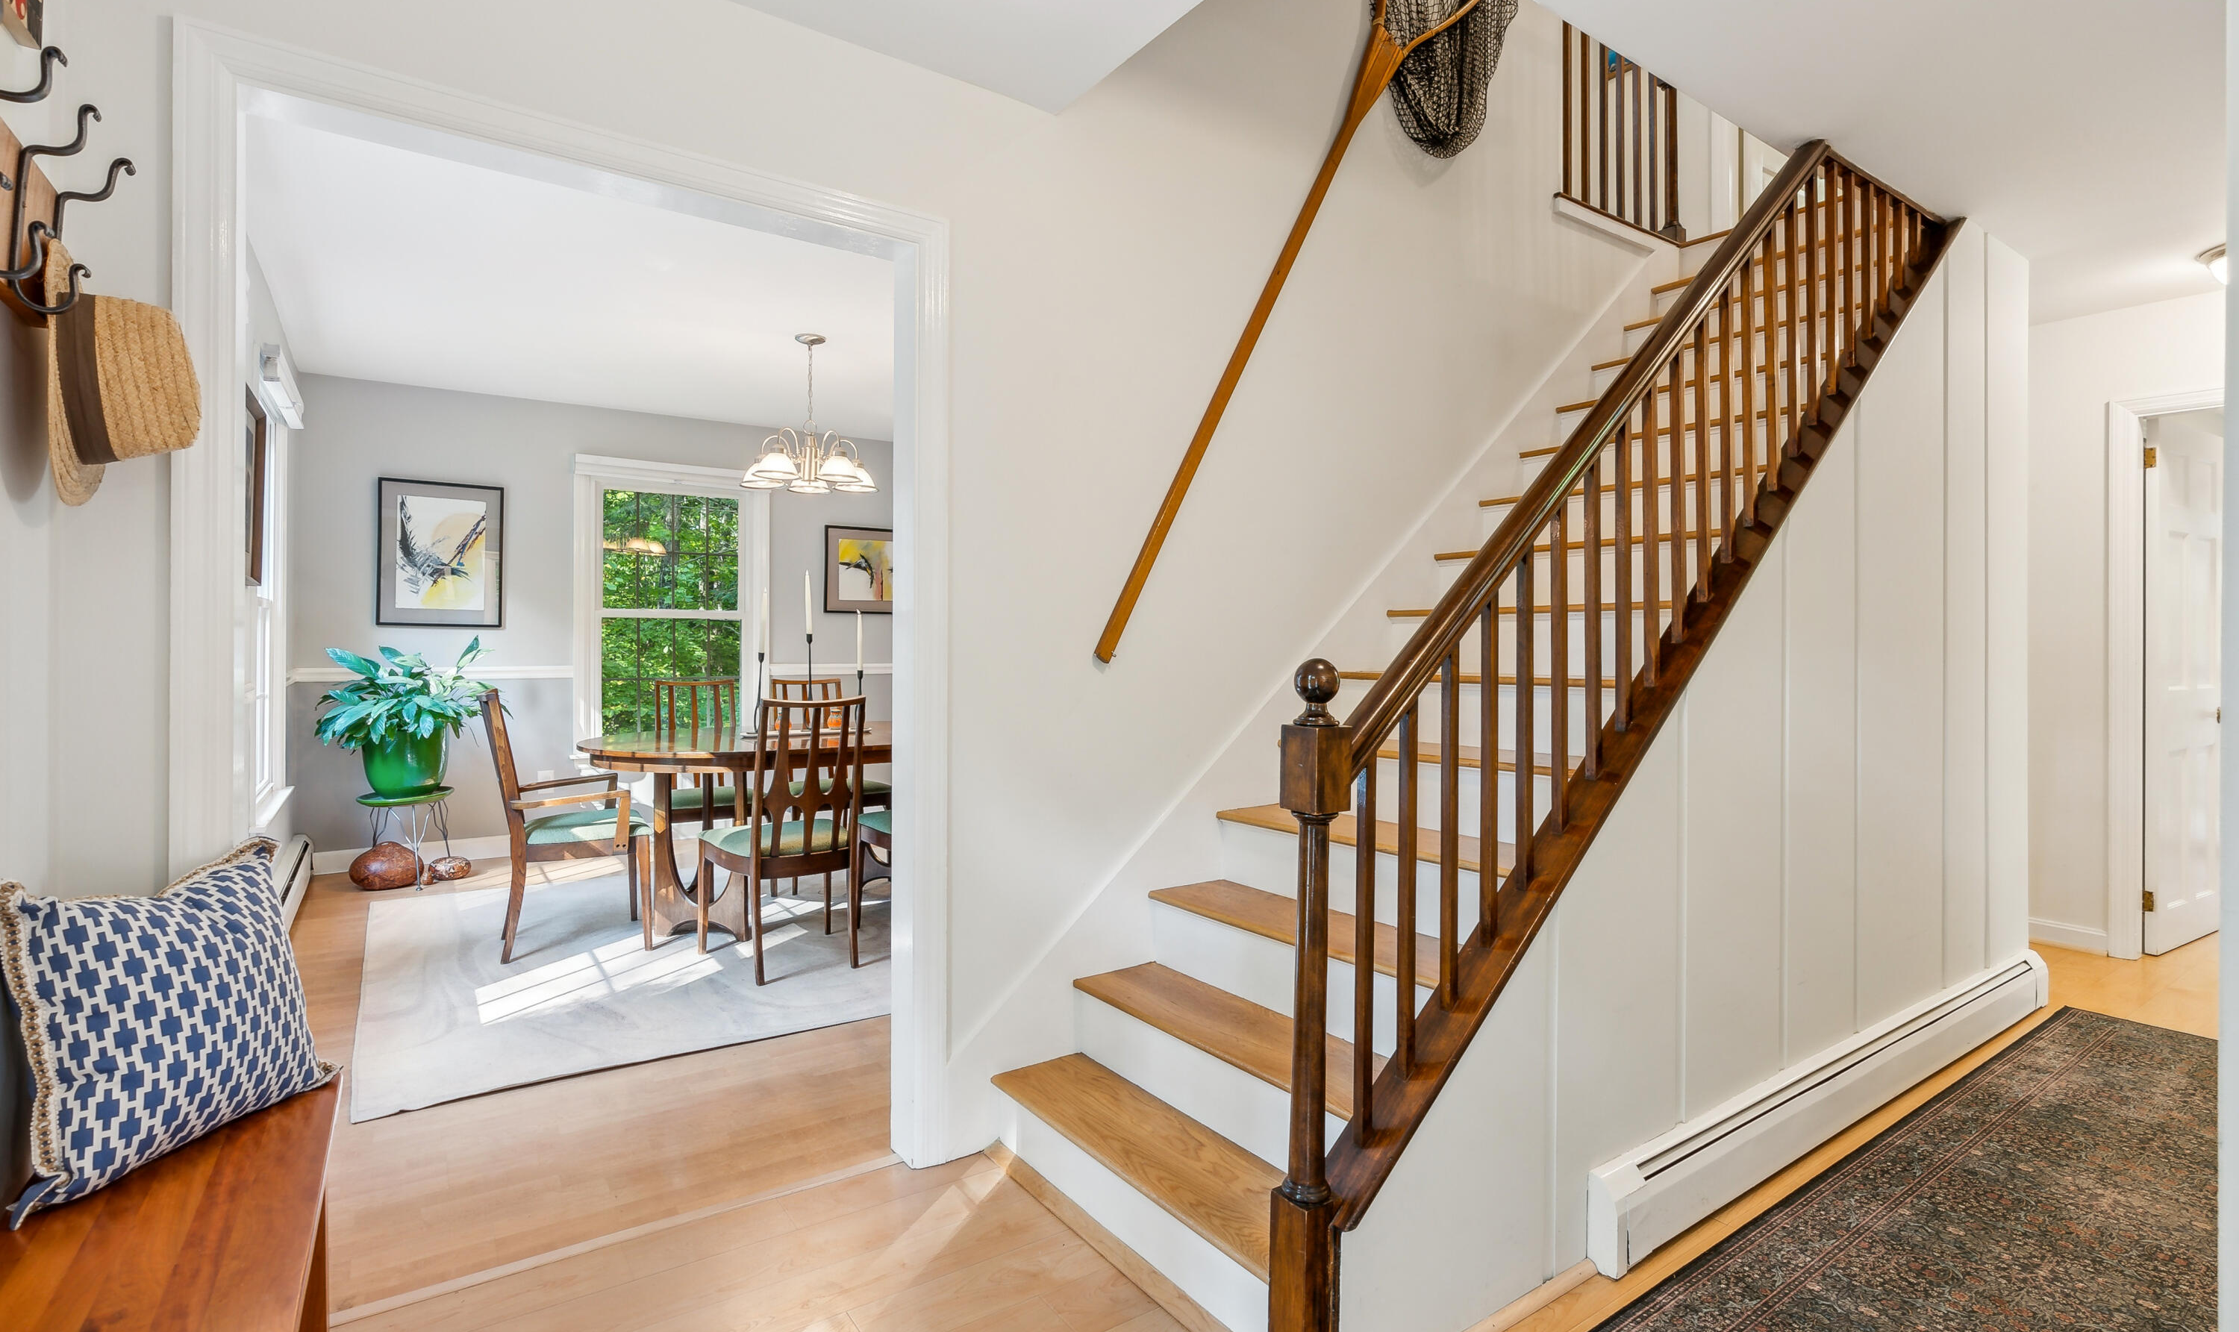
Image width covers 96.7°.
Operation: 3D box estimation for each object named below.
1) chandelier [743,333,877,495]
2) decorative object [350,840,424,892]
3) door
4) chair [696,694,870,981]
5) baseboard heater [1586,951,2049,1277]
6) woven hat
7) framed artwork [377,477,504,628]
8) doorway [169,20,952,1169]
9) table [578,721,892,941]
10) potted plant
[{"bbox_3d":[-1.417,-1.153,4.557,0.591,0.743,0.591,0,0,-35],"label":"chandelier"},{"bbox_3d":[-3.594,0.978,4.883,0.298,0.233,0.260,0,0,-35],"label":"decorative object"},{"bbox_3d":[4.166,0.083,3.888,0.759,1.988,0.037,0,0,-30],"label":"door"},{"bbox_3d":[-1.216,0.602,3.667,0.494,0.966,0.597,0,0,-35],"label":"chair"},{"bbox_3d":[1.922,0.999,2.510,2.539,0.171,0.072,0,0,-35],"label":"baseboard heater"},{"bbox_3d":[-1.075,-0.318,1.091,0.100,0.282,0.244,0,0,-35],"label":"woven hat"},{"bbox_3d":[-3.710,-0.613,5.452,0.577,0.799,0.027,0,0,-35],"label":"framed artwork"},{"bbox_3d":[-0.928,0.054,1.898,1.255,2.062,0.141,0,0,-35],"label":"doorway"},{"bbox_3d":[-1.365,0.697,4.381,1.812,0.777,1.302,0,0,-35],"label":"table"},{"bbox_3d":[-3.560,0.256,4.937,0.716,0.787,0.716,0,0,-35],"label":"potted plant"}]

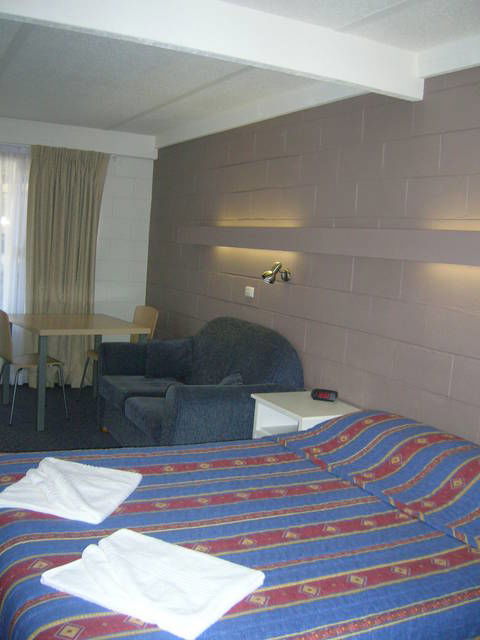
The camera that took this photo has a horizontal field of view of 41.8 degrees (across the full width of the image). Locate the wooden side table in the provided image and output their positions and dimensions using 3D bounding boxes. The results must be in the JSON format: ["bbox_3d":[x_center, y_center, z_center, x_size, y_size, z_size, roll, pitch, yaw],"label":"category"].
[{"bbox_3d":[0.357,0.743,3.595,0.410,0.555,0.485,-1,8,-30],"label":"wooden side table"}]

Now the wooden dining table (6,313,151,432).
[{"bbox_3d":[-1.317,0.372,5.027,0.865,0.740,0.895,-2,9,-36],"label":"wooden dining table"}]

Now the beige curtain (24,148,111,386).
[{"bbox_3d":[-1.586,-0.458,5.765,0.690,2.140,0.130,-1,8,-30],"label":"beige curtain"}]

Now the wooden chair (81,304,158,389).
[{"bbox_3d":[-1.034,0.305,5.399,0.530,0.810,0.440,-2,9,-36],"label":"wooden chair"}]

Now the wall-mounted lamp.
[{"bbox_3d":[0.234,-0.305,4.058,0.160,0.140,0.120,-1,8,-30],"label":"wall-mounted lamp"}]

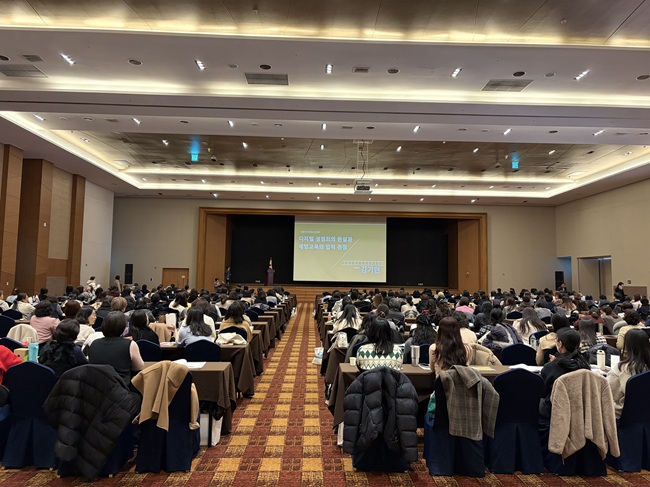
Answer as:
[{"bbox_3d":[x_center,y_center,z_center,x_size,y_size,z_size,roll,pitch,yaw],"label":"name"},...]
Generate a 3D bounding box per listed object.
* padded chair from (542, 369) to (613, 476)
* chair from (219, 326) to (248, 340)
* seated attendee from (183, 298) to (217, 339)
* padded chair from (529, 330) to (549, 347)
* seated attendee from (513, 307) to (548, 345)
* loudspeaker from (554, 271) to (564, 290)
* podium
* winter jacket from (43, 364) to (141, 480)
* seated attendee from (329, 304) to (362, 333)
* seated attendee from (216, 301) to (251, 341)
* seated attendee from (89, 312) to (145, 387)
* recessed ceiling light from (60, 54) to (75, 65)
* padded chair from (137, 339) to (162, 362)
[{"bbox_3d":[2.192,1.543,4.400,0.450,0.900,0.560,1,-4,-1],"label":"padded chair"},{"bbox_3d":[-1.404,1.713,7.521,0.460,0.910,0.570,1,-4,-1],"label":"chair"},{"bbox_3d":[-1.955,1.534,7.680,0.520,1.270,0.780,1,-4,-1],"label":"seated attendee"},{"bbox_3d":[3.350,1.804,7.682,0.450,0.900,0.560,1,-4,-1],"label":"padded chair"},{"bbox_3d":[3.263,1.645,7.861,0.530,1.240,0.750,1,-4,-1],"label":"seated attendee"},{"bbox_3d":[16.132,2.621,33.539,0.520,1.300,0.500,1,-4,4],"label":"loudspeaker"},{"bbox_3d":[-4.019,2.542,36.116,0.620,1.203,0.500,2,-4,-19],"label":"podium"},{"bbox_3d":[-1.839,1.409,3.860,0.720,0.860,0.360,1,-4,-1],"label":"winter jacket"},{"bbox_3d":[0.338,1.597,7.806,0.500,1.230,0.750,1,-4,-1],"label":"seated attendee"},{"bbox_3d":[-1.380,1.544,7.614,0.520,1.250,0.750,1,-4,-1],"label":"seated attendee"},{"bbox_3d":[-1.902,1.272,4.470,0.500,1.300,0.750,1,-4,-1],"label":"seated attendee"},{"bbox_3d":[-6.831,-4.891,12.971,0.200,0.080,0.540,1,-4,-1],"label":"recessed ceiling light"},{"bbox_3d":[-2.070,1.560,5.729,0.460,0.900,0.570,1,-4,-1],"label":"padded chair"}]

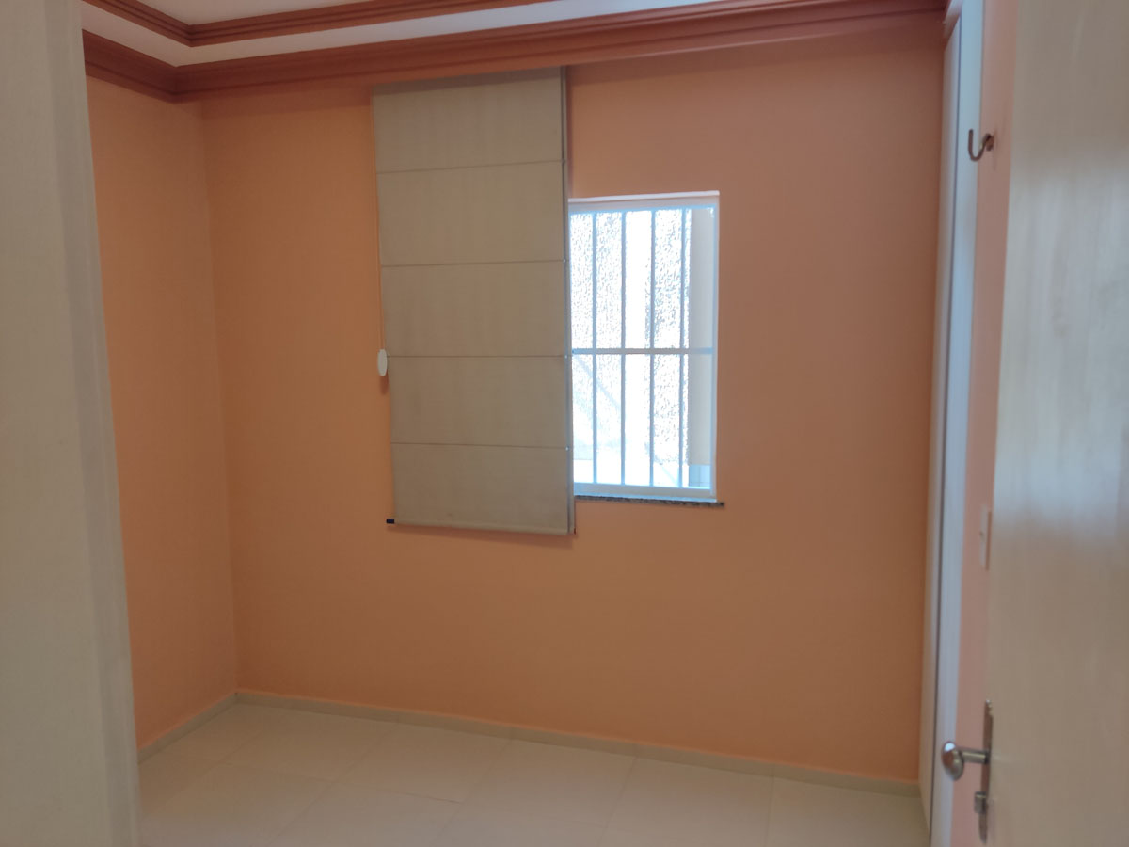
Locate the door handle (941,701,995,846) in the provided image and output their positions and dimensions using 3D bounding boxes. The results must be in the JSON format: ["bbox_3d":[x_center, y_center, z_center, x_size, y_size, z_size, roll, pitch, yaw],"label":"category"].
[{"bbox_3d":[0.484,0.426,0.990,0.054,0.164,0.060,1,6,17],"label":"door handle"}]

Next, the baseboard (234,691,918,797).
[{"bbox_3d":[-0.106,1.184,3.081,2.668,0.051,0.012,1,6,17],"label":"baseboard"}]

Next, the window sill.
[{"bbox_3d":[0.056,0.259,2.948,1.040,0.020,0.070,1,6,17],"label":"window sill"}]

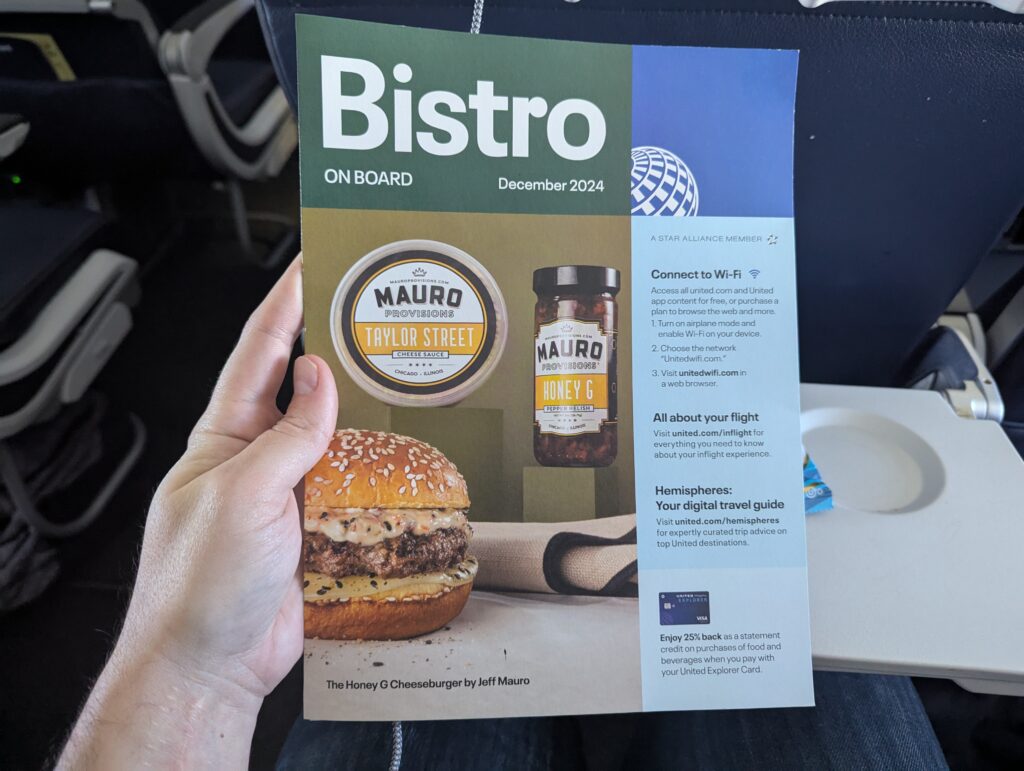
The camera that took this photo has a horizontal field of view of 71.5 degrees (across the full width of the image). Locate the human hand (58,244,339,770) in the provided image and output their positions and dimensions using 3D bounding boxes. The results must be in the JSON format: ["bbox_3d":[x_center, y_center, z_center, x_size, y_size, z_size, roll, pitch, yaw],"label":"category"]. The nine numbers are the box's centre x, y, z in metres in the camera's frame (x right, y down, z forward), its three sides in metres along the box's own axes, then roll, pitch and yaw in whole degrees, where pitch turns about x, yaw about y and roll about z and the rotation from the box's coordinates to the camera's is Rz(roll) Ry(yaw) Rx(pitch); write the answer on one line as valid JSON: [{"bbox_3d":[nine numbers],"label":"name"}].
[{"bbox_3d":[-0.096,0.040,0.285,0.083,0.085,0.220,5,73,43],"label":"human hand"}]

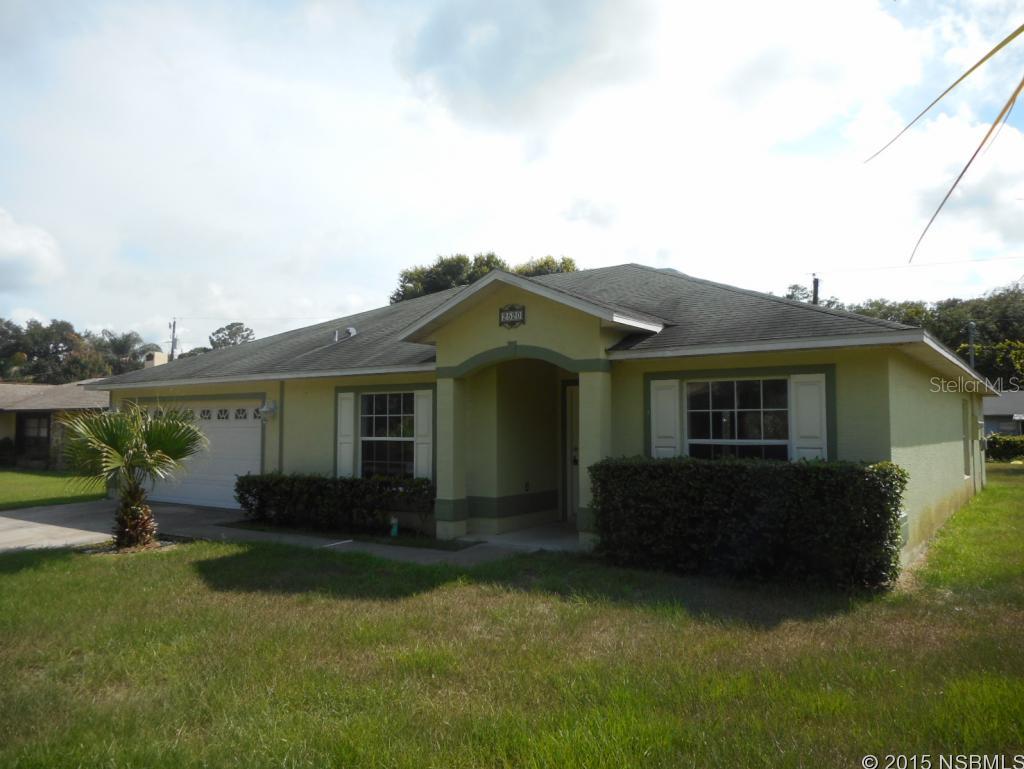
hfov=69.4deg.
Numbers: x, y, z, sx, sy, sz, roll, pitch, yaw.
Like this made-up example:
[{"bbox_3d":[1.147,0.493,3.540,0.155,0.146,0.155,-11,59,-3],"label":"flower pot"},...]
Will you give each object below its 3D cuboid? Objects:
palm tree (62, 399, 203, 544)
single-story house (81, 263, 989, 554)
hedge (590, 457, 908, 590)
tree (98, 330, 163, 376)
[{"bbox_3d":[-5.150,1.197,10.154,1.850,1.930,1.850,-2,-4,36],"label":"palm tree"},{"bbox_3d":[0.675,-0.005,17.254,17.153,5.058,12.920,-2,-4,36],"label":"single-story house"},{"bbox_3d":[2.420,1.391,7.943,3.060,1.139,0.833,-2,-4,36],"label":"hedge"},{"bbox_3d":[-23.789,0.372,45.785,4.000,7.470,4.000,-2,-4,36],"label":"tree"}]

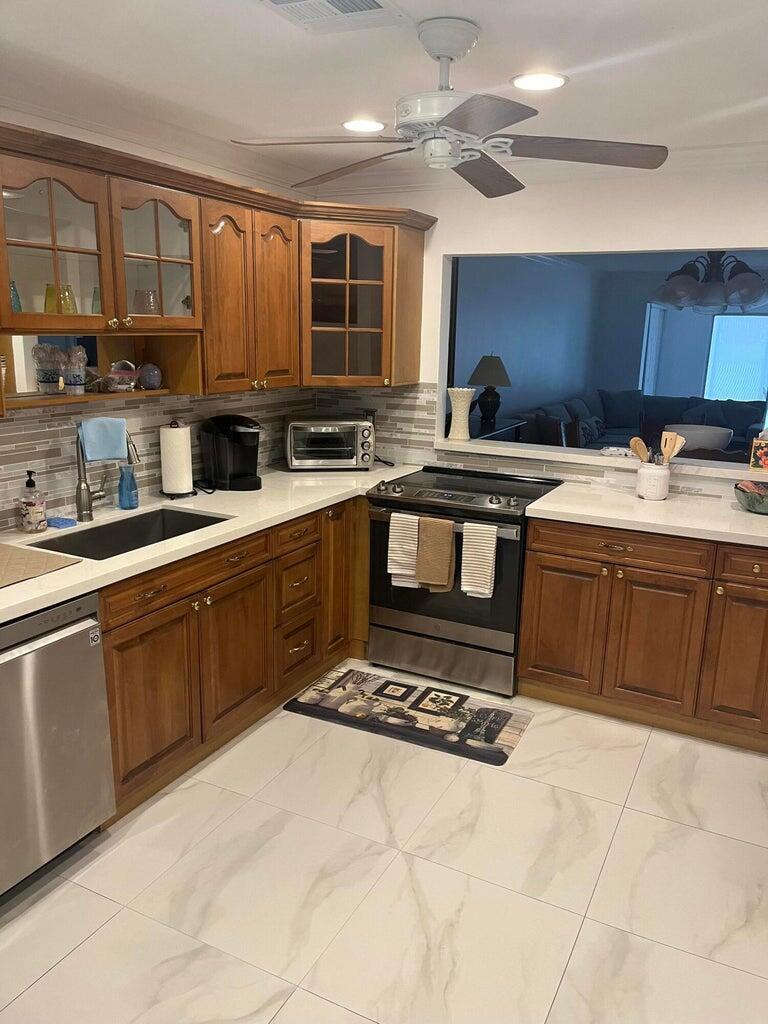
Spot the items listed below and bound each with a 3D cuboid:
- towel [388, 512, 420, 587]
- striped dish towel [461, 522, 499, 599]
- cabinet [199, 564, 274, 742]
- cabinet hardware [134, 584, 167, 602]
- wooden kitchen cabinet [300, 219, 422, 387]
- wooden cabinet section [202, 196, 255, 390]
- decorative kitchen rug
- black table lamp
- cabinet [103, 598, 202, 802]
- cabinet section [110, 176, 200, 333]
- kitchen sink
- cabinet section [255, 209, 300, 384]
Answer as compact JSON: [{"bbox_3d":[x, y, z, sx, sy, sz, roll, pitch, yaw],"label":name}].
[{"bbox_3d":[0.097,0.182,3.509,0.168,0.345,0.060,8,15,26],"label":"towel"},{"bbox_3d":[0.409,0.214,3.351,0.155,0.328,0.060,8,15,26],"label":"striped dish towel"},{"bbox_3d":[-0.780,0.514,3.167,0.480,0.606,0.467,8,15,26],"label":"cabinet"},{"bbox_3d":[-0.776,0.264,2.541,0.030,0.025,0.130,8,15,26],"label":"cabinet hardware"},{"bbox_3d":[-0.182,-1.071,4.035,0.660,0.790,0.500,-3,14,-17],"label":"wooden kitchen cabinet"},{"bbox_3d":[-0.777,-0.892,3.246,0.325,0.750,0.342,8,15,26],"label":"wooden cabinet section"},{"bbox_3d":[0.130,0.870,3.367,0.965,0.015,0.505,8,15,26],"label":"decorative kitchen rug"},{"bbox_3d":[0.969,-1.143,7.071,0.385,0.600,0.385,8,15,26],"label":"black table lamp"},{"bbox_3d":[-0.991,0.604,2.768,0.480,0.606,0.457,8,15,26],"label":"cabinet"},{"bbox_3d":[-0.961,-0.936,2.867,0.325,0.495,0.445,8,15,26],"label":"cabinet section"},{"bbox_3d":[-0.931,0.179,2.912,0.420,0.220,0.730,8,15,26],"label":"kitchen sink"},{"bbox_3d":[-0.620,-0.959,3.543,0.325,0.750,0.345,8,15,26],"label":"cabinet section"}]

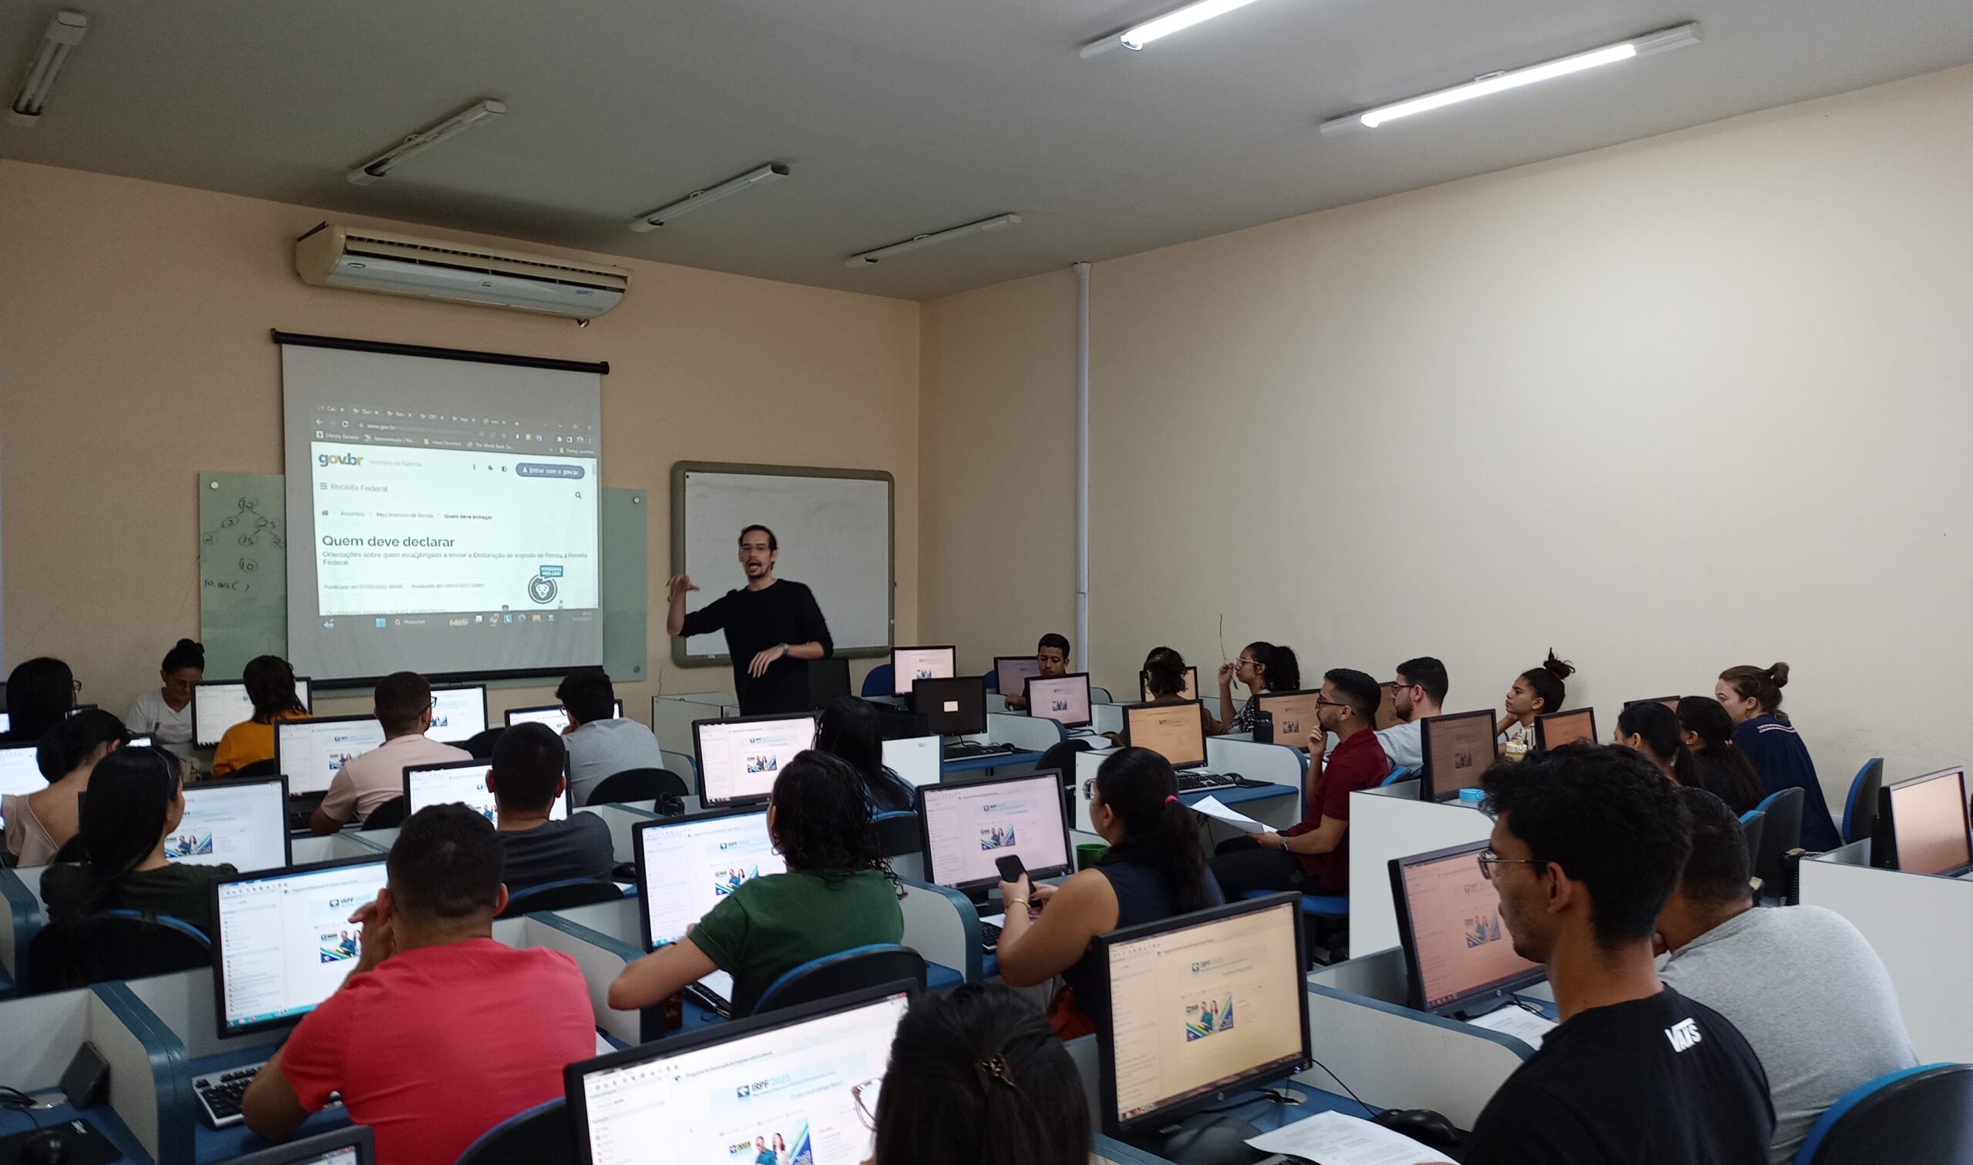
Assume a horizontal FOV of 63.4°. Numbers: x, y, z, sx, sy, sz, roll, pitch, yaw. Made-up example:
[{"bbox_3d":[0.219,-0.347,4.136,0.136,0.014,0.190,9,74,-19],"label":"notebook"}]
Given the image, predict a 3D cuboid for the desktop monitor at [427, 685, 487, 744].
[{"bbox_3d":[-2.313,0.600,6.683,0.450,0.325,0.165,0,1,-42],"label":"desktop monitor"}]

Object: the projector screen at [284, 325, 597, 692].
[{"bbox_3d":[-3.006,-0.378,8.983,1.880,1.890,0.080,0,0,-40],"label":"projector screen"}]

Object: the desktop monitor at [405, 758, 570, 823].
[{"bbox_3d":[-1.240,0.619,3.999,0.443,0.345,0.180,-1,1,-44],"label":"desktop monitor"}]

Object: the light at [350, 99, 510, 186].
[{"bbox_3d":[-2.396,-1.847,6.768,0.130,0.080,1.430,-1,1,-44],"label":"light"}]

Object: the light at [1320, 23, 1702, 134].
[{"bbox_3d":[1.970,-1.935,6.220,0.080,0.070,1.620,0,0,-40],"label":"light"}]

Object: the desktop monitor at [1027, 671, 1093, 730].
[{"bbox_3d":[0.347,0.617,7.782,0.450,0.325,0.165,0,1,-44],"label":"desktop monitor"}]

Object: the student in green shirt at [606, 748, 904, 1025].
[{"bbox_3d":[-0.452,0.943,3.166,0.560,1.230,0.780,0,1,-39],"label":"student in green shirt"}]

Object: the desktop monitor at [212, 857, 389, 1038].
[{"bbox_3d":[-1.081,0.646,2.715,0.443,0.345,0.180,-1,1,-44],"label":"desktop monitor"}]

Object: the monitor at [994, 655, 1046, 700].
[{"bbox_3d":[0.245,0.644,9.900,0.475,0.360,0.200,0,0,-43],"label":"monitor"}]

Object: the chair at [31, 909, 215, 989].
[{"bbox_3d":[-1.653,1.051,3.007,0.500,0.950,0.550,-1,1,-44],"label":"chair"}]

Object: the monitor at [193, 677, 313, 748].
[{"bbox_3d":[-2.945,0.557,6.409,0.450,0.325,0.165,0,1,-42],"label":"monitor"}]

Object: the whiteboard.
[{"bbox_3d":[-1.236,-0.106,10.178,1.745,1.260,0.060,-1,1,-44],"label":"whiteboard"}]

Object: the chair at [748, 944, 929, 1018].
[{"bbox_3d":[-0.380,1.094,3.030,0.500,0.930,0.570,0,1,-39],"label":"chair"}]

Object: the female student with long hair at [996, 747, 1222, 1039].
[{"bbox_3d":[0.125,0.948,3.456,0.800,1.220,0.500,1,0,40],"label":"female student with long hair"}]

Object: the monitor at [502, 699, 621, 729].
[{"bbox_3d":[-1.597,0.645,6.100,0.475,0.360,0.200,0,0,-43],"label":"monitor"}]

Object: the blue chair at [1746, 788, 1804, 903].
[{"bbox_3d":[2.244,1.094,4.907,0.520,0.930,0.560,0,1,-44],"label":"blue chair"}]

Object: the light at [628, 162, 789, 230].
[{"bbox_3d":[-1.407,-1.905,7.953,0.090,0.060,1.530,0,1,-37],"label":"light"}]

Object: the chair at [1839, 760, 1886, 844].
[{"bbox_3d":[3.031,1.080,5.938,0.500,0.910,0.570,0,1,-42],"label":"chair"}]

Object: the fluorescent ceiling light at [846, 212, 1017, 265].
[{"bbox_3d":[-0.332,-1.913,8.930,0.090,0.060,1.530,0,1,-39],"label":"fluorescent ceiling light"}]

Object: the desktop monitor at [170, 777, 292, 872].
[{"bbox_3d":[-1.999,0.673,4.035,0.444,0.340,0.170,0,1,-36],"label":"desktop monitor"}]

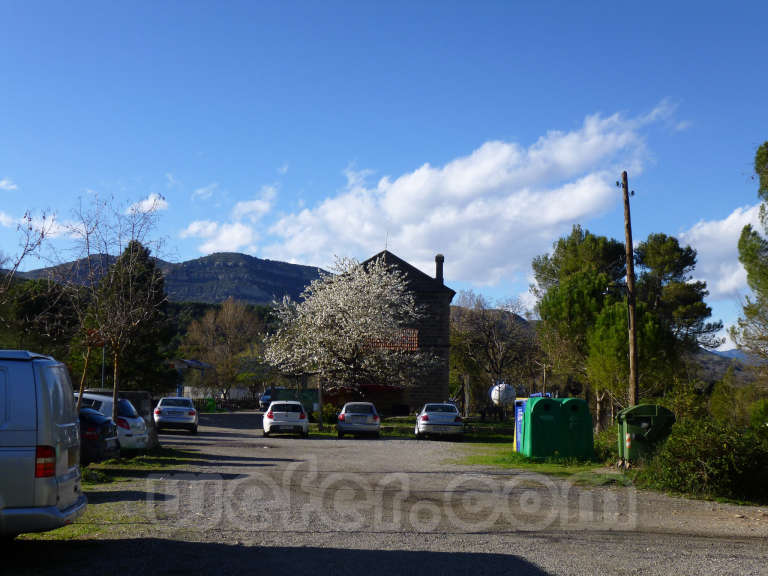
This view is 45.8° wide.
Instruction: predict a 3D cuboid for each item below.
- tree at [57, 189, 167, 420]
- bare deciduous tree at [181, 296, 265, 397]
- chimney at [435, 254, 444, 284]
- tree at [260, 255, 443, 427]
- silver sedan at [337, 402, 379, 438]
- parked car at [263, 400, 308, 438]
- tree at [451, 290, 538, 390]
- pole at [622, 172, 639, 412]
[{"bbox_3d":[-6.797,0.900,22.900,2.600,6.600,2.600,0,-7,0],"label":"tree"},{"bbox_3d":[-15.489,6.240,86.700,7.800,10.900,7.300,0,-7,0],"label":"bare deciduous tree"},{"bbox_3d":[4.149,-1.346,68.000,0.640,2.300,0.640,1,-7,0],"label":"chimney"},{"bbox_3d":[-1.679,2.730,47.000,8.900,8.800,8.300,0,-7,0],"label":"tree"},{"bbox_3d":[-1.050,5.524,38.210,1.720,1.460,4.400,1,-7,-1],"label":"silver sedan"},{"bbox_3d":[-4.000,5.383,37.315,1.750,1.430,4.230,1,-7,-4],"label":"parked car"},{"bbox_3d":[8.382,4.817,69.000,6.600,9.200,6.200,1,-7,0],"label":"tree"},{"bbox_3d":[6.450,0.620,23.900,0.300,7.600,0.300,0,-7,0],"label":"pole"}]

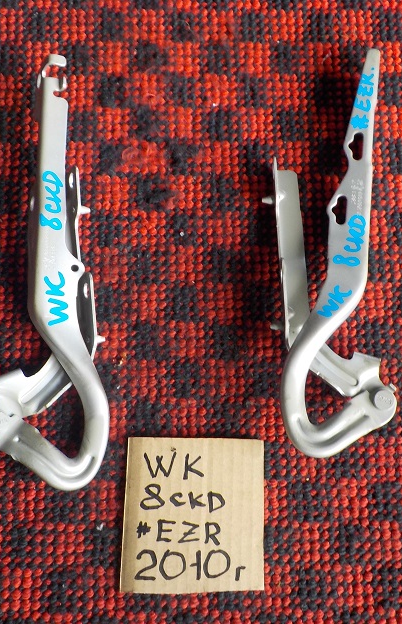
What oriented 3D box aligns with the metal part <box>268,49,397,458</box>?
[{"bbox_3d":[0.101,-0.051,0.580,0.093,0.065,0.331,0,78,-1],"label":"metal part"}]

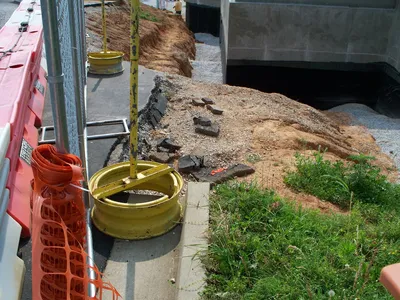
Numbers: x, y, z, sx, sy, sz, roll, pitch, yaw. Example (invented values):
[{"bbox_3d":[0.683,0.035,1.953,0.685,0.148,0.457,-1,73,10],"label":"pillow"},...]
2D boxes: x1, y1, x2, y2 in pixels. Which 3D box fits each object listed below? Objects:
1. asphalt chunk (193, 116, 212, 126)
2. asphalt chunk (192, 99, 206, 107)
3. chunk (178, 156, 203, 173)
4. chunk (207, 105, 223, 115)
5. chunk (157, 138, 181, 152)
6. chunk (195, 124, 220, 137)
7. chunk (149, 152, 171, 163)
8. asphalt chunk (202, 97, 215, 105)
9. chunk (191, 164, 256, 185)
[{"bbox_3d":[0.025,-0.285,4.187,0.175,0.060,0.115,7,25,14],"label":"asphalt chunk"},{"bbox_3d":[-0.006,-0.560,4.903,0.140,0.045,0.103,11,27,23],"label":"asphalt chunk"},{"bbox_3d":[-0.068,0.103,3.222,0.165,0.075,0.144,-6,25,-14],"label":"chunk"},{"bbox_3d":[0.163,-0.452,4.638,0.165,0.050,0.109,15,28,29],"label":"chunk"},{"bbox_3d":[-0.270,-0.037,3.598,0.180,0.075,0.127,9,26,18],"label":"chunk"},{"bbox_3d":[0.072,-0.186,4.000,0.225,0.055,0.149,7,25,14],"label":"chunk"},{"bbox_3d":[-0.328,0.061,3.411,0.155,0.050,0.103,10,26,20],"label":"chunk"},{"bbox_3d":[0.101,-0.587,4.965,0.125,0.045,0.092,15,28,29],"label":"asphalt chunk"},{"bbox_3d":[0.170,0.177,3.045,0.435,0.050,0.172,-6,25,-13],"label":"chunk"}]

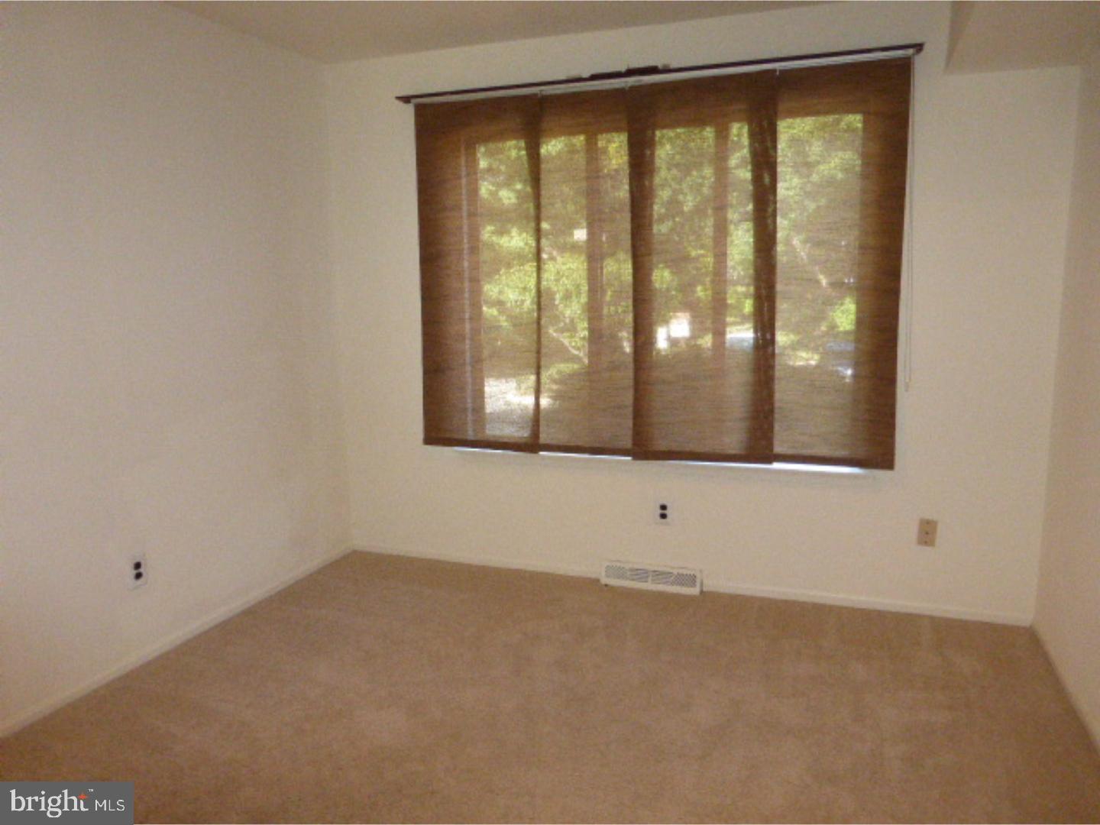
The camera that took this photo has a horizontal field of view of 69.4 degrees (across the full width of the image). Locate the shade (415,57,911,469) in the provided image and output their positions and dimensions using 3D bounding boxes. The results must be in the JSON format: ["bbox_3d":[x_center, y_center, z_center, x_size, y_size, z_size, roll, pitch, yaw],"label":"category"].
[{"bbox_3d":[0.375,-0.592,3.448,2.121,1.589,0.050,2,9,19],"label":"shade"}]

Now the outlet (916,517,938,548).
[{"bbox_3d":[1.552,0.494,3.264,0.071,0.115,0.010,2,9,19],"label":"outlet"}]

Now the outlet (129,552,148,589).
[{"bbox_3d":[-1.520,0.586,2.936,0.010,0.116,0.072,2,9,19],"label":"outlet"}]

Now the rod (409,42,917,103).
[{"bbox_3d":[0.352,-1.393,3.338,2.212,0.035,0.100,2,9,19],"label":"rod"}]

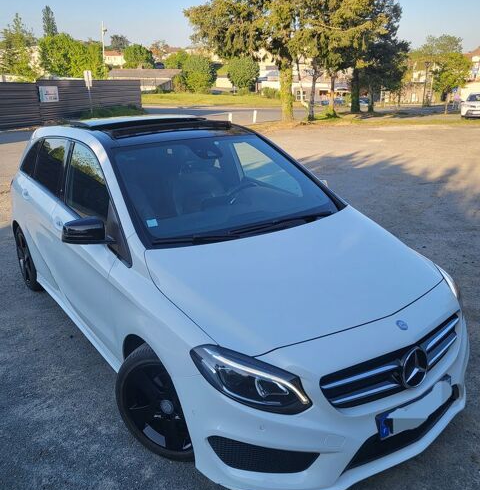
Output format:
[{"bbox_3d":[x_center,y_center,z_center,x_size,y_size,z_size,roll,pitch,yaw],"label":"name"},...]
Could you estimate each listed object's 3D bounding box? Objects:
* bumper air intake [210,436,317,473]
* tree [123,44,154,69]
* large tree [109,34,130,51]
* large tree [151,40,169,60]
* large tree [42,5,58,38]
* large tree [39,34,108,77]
[{"bbox_3d":[0.112,0.904,2.063,0.470,0.130,0.100,0,18,4],"label":"bumper air intake"},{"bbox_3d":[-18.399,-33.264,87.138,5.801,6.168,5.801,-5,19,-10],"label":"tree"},{"bbox_3d":[-33.899,-56.264,135.230,6.189,6.116,6.189,-5,19,-12],"label":"large tree"},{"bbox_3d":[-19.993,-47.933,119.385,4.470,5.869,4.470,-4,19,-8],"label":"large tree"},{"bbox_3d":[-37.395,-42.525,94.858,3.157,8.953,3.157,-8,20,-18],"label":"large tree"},{"bbox_3d":[-20.210,-21.417,58.000,8.205,7.695,6.974,-7,19,-17],"label":"large tree"}]

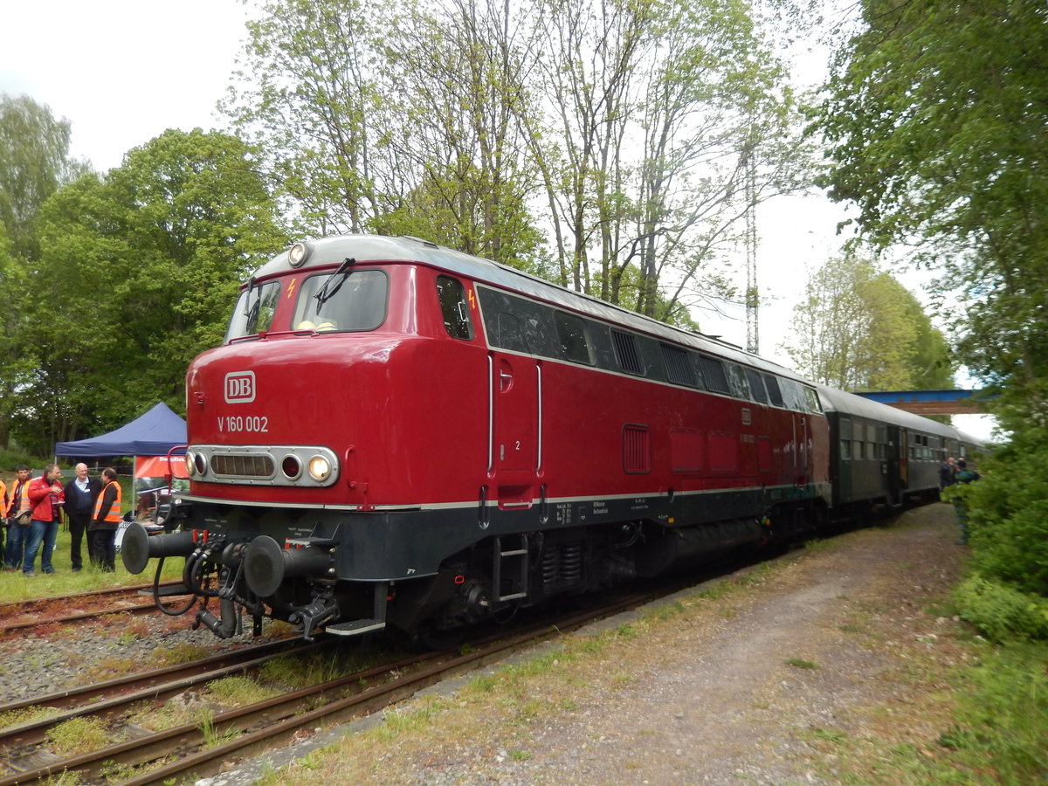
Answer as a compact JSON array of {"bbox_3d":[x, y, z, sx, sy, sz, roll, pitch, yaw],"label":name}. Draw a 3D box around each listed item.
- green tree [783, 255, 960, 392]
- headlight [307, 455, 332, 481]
[{"bbox_3d":[30.188,-1.738,66.750,14.500,20.300,13.000,-2,-6,24],"label":"green tree"},{"bbox_3d":[-1.653,0.605,6.136,0.205,0.210,0.080,-1,-6,20],"label":"headlight"}]

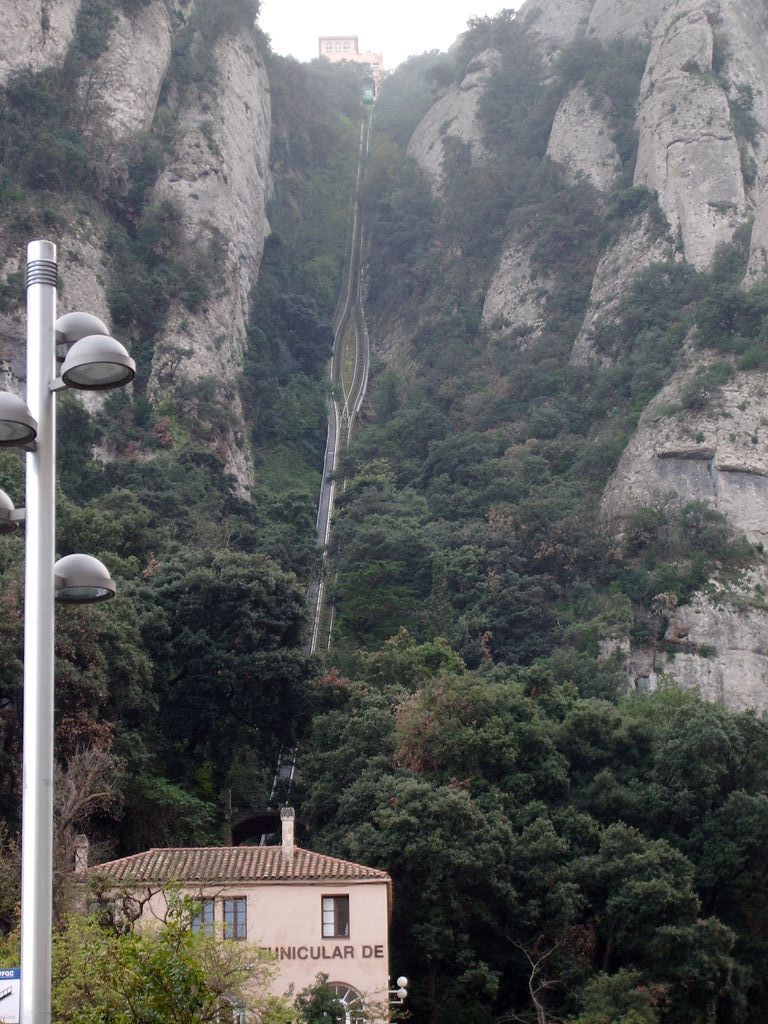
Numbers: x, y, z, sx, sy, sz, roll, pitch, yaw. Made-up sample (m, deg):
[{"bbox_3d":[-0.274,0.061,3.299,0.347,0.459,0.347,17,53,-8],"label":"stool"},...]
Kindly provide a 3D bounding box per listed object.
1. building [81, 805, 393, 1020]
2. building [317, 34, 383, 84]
[{"bbox_3d":[-4.884,14.336,105.178,10.470,8.610,6.500,-2,-18,2],"label":"building"},{"bbox_3d":[-6.059,-84.799,604.993,12.320,11.870,10.000,-1,-18,1],"label":"building"}]

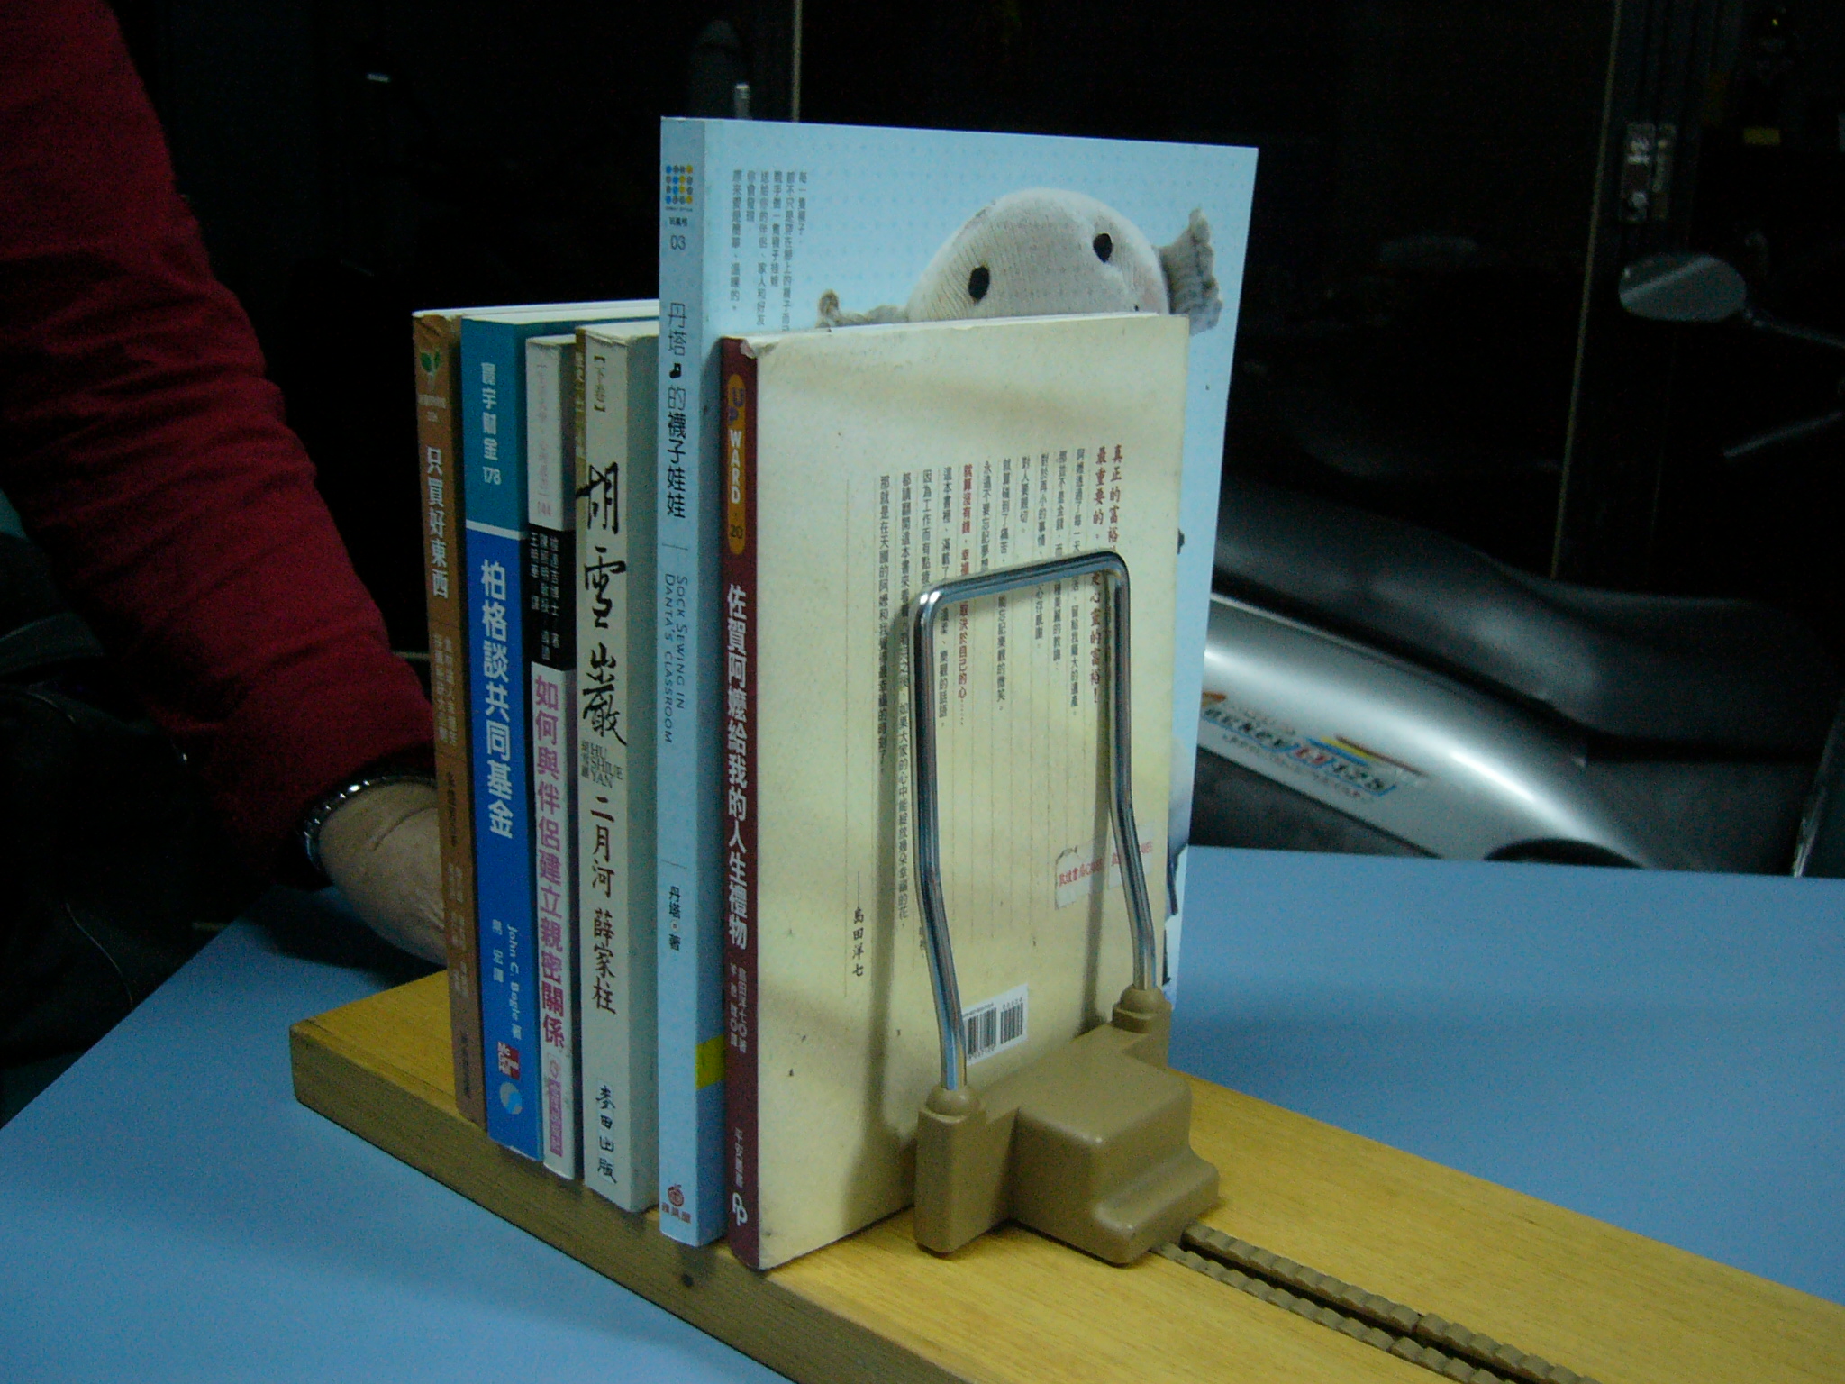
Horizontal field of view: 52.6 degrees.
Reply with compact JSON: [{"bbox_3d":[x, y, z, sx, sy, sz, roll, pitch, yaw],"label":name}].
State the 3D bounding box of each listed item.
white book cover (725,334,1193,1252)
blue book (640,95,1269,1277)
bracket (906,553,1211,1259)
[{"bbox_3d":[0.012,0.018,0.457,0.013,0.211,0.145,15,20,43],"label":"white book cover"},{"bbox_3d":[0.012,-0.008,0.472,0.014,0.255,0.186,18,22,42],"label":"blue book"},{"bbox_3d":[0.045,0.049,0.449,0.053,0.156,0.105,13,19,39],"label":"bracket"}]

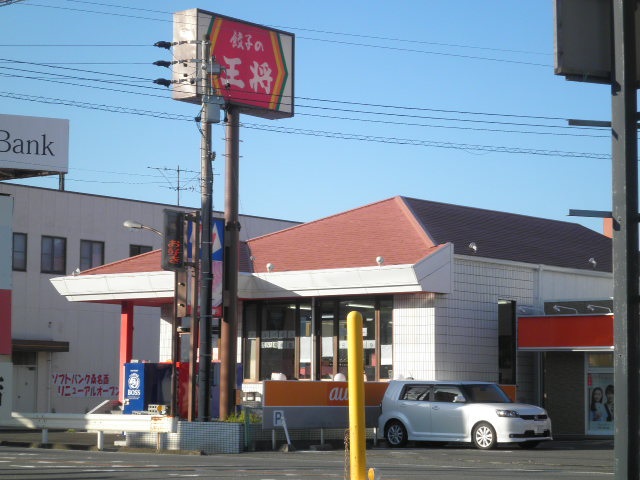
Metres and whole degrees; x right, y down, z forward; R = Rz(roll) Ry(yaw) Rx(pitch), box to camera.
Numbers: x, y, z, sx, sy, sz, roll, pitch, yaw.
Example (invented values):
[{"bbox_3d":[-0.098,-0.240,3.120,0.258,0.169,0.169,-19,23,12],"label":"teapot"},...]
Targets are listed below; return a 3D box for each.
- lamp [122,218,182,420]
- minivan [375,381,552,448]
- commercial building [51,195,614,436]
[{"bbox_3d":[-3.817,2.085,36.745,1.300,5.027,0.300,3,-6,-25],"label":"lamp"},{"bbox_3d":[3.420,4.165,38.450,4.200,1.620,1.780,-4,-7,41],"label":"minivan"},{"bbox_3d":[3.037,2.344,50.786,11.869,7.533,19.888,-4,-7,40],"label":"commercial building"}]

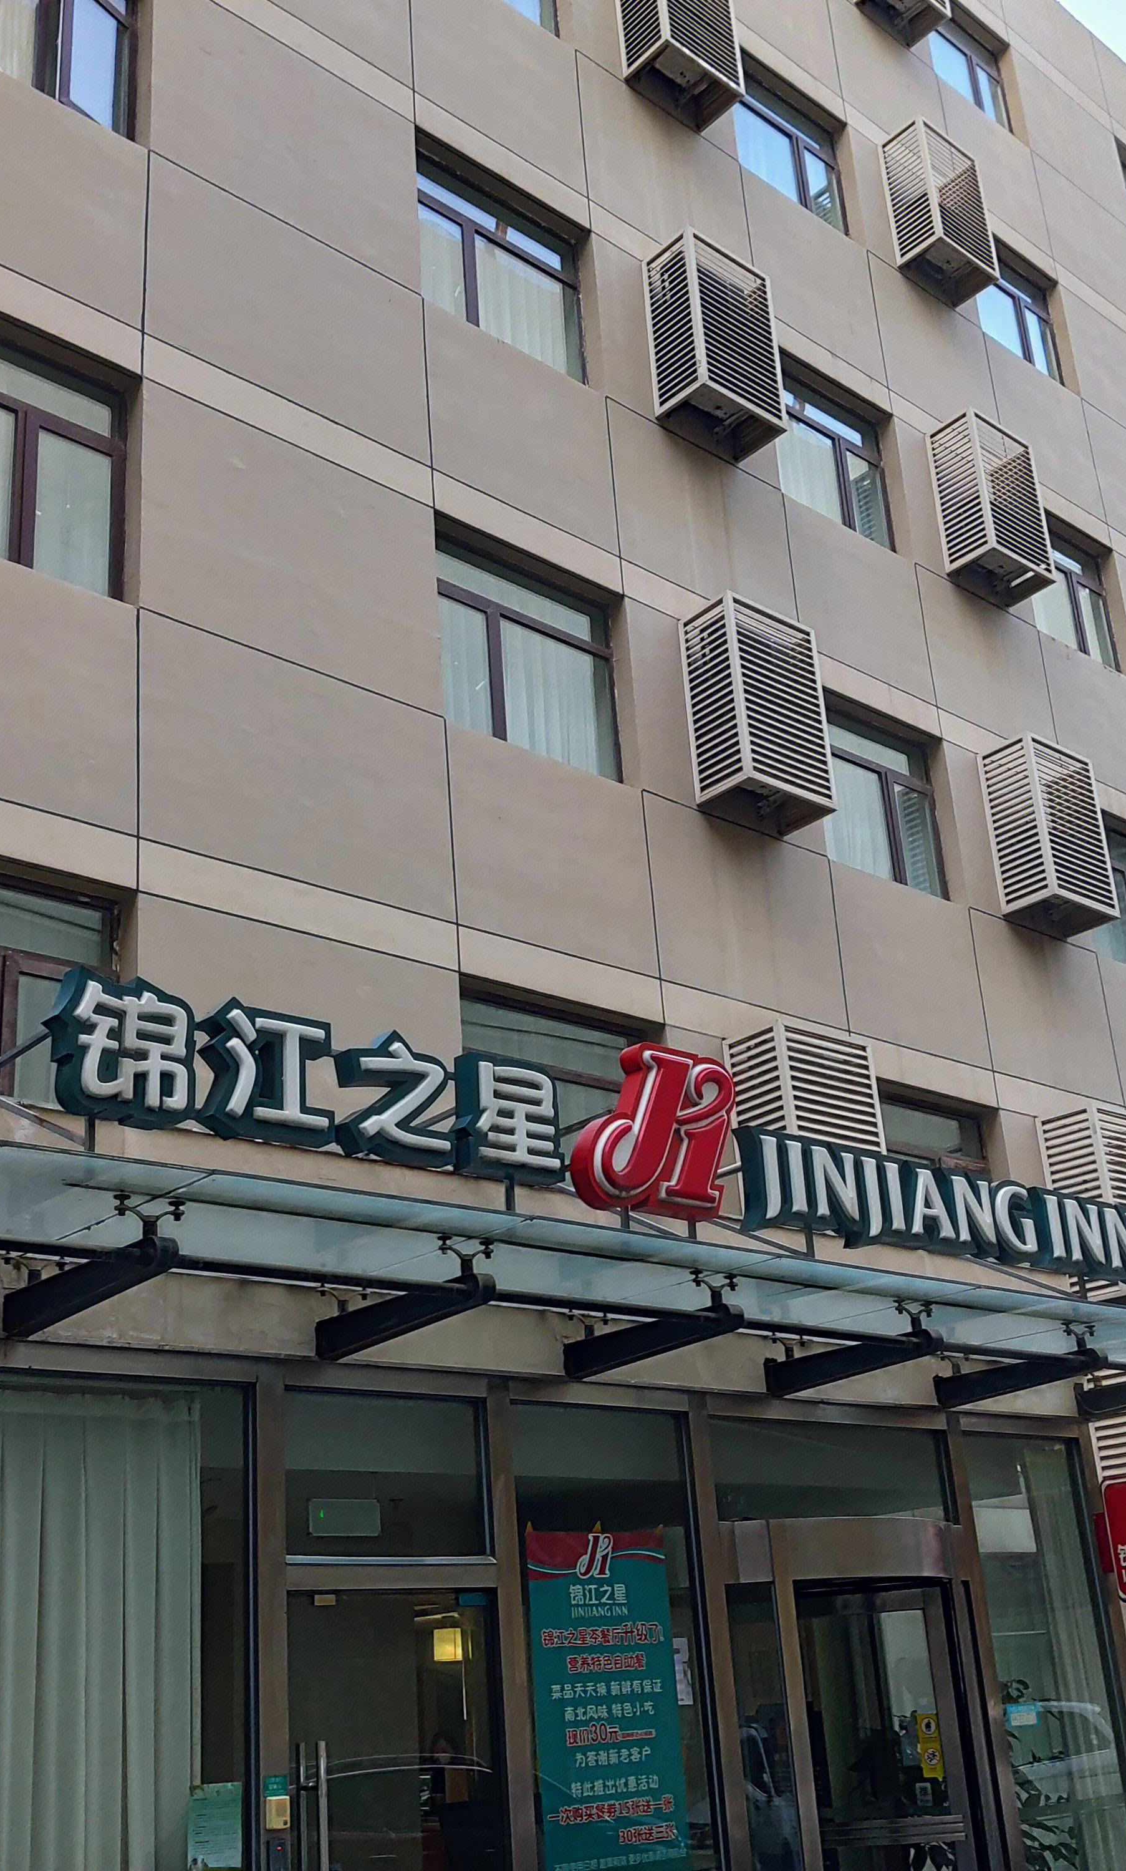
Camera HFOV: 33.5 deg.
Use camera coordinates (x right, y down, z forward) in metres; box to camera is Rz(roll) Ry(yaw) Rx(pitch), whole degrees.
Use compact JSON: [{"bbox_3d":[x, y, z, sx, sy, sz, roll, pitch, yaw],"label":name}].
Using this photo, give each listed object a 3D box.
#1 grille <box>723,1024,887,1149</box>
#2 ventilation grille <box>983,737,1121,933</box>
[{"bbox_3d":[1.635,1.411,12.444,0.934,1.487,0.505,16,-29,-40],"label":"grille"},{"bbox_3d":[4.167,-0.845,16.041,0.940,1.487,0.505,16,-29,-40],"label":"ventilation grille"}]

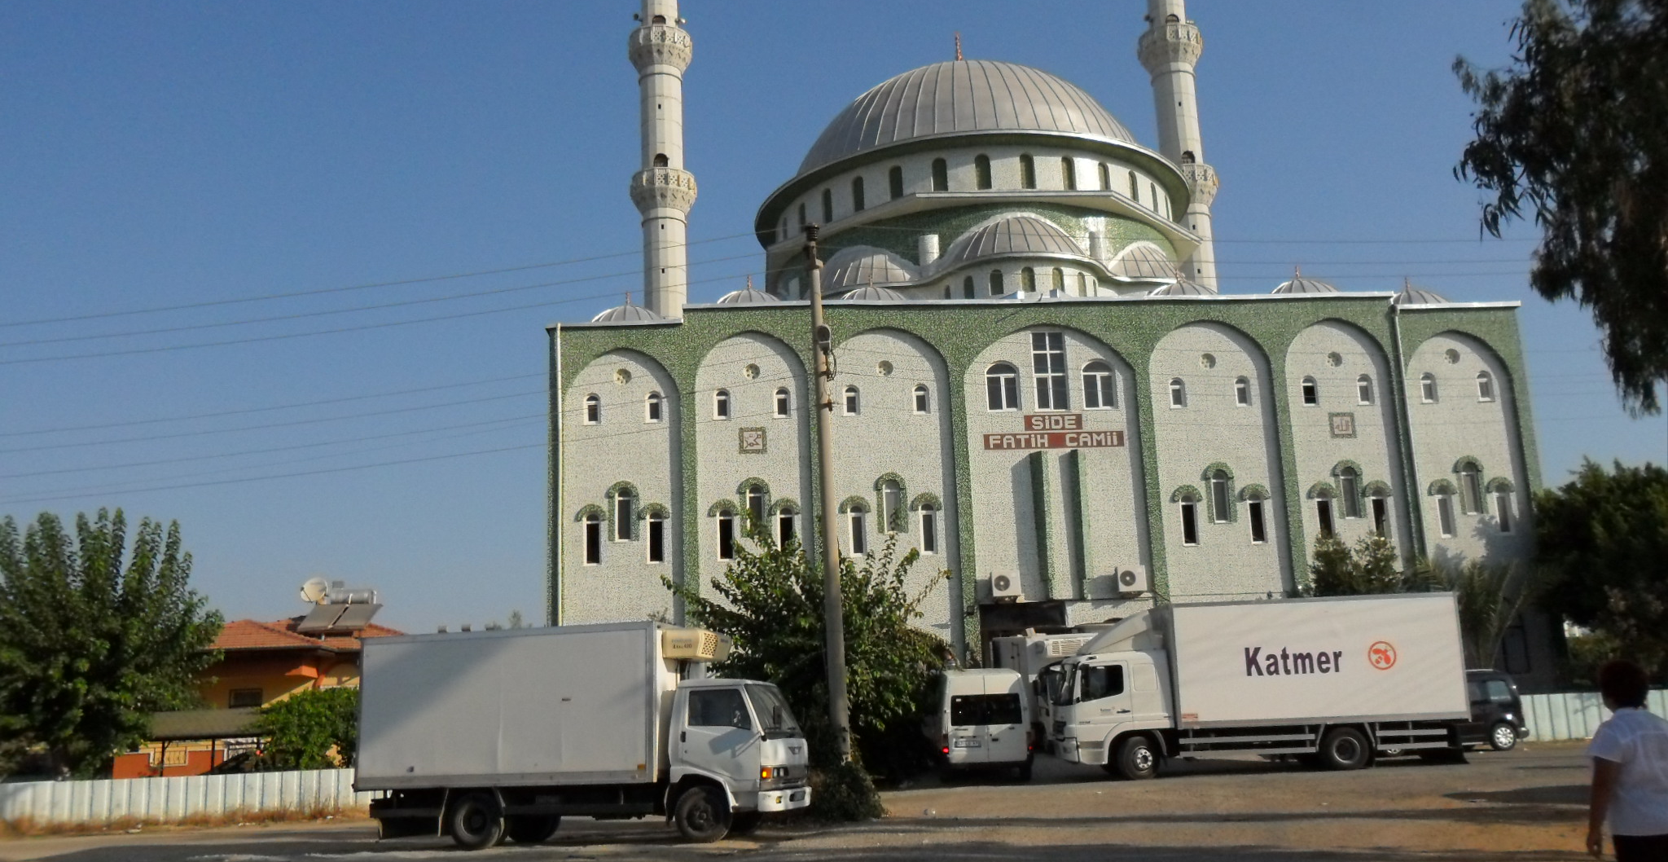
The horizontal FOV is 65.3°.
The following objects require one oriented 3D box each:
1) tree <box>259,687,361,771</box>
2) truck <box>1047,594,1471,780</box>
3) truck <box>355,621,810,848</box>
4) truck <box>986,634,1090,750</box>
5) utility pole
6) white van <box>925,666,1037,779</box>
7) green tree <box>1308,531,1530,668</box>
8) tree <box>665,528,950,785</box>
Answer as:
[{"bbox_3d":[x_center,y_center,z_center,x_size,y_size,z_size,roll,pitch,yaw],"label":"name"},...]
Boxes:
[{"bbox_3d":[-12.762,7.868,33.223,3.200,2.680,3.000,-3,-11,0],"label":"tree"},{"bbox_3d":[9.184,5.662,28.731,8.300,3.620,2.450,-3,-11,4],"label":"truck"},{"bbox_3d":[-3.643,4.471,19.329,6.400,3.030,2.100,-6,-12,14],"label":"truck"},{"bbox_3d":[6.737,7.897,39.543,2.150,3.150,6.400,-2,-11,-4],"label":"truck"},{"bbox_3d":[-0.104,1.263,22.179,0.420,10.160,0.420,-3,-11,0],"label":"utility pole"},{"bbox_3d":[3.368,6.910,31.006,1.970,2.400,5.100,-3,-11,0],"label":"white van"},{"bbox_3d":[17.936,6.017,39.929,6.200,6.070,4.500,-3,-11,0],"label":"green tree"},{"bbox_3d":[-0.474,4.362,24.627,5.100,5.170,4.700,-3,-11,0],"label":"tree"}]

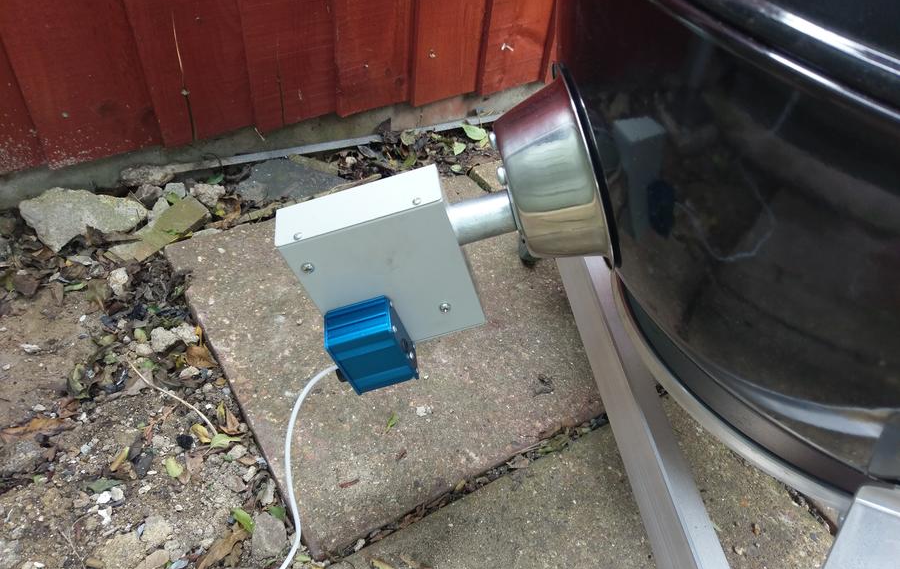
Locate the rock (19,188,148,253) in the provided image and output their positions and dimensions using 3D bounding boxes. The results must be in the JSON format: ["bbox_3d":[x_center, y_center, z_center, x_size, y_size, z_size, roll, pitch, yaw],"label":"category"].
[{"bbox_3d":[-0.450,-0.081,0.830,0.142,0.052,0.068,0,41,-5],"label":"rock"}]

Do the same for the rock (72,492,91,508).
[{"bbox_3d":[-0.337,0.197,0.618,0.015,0.009,0.015,-22,50,-29],"label":"rock"}]

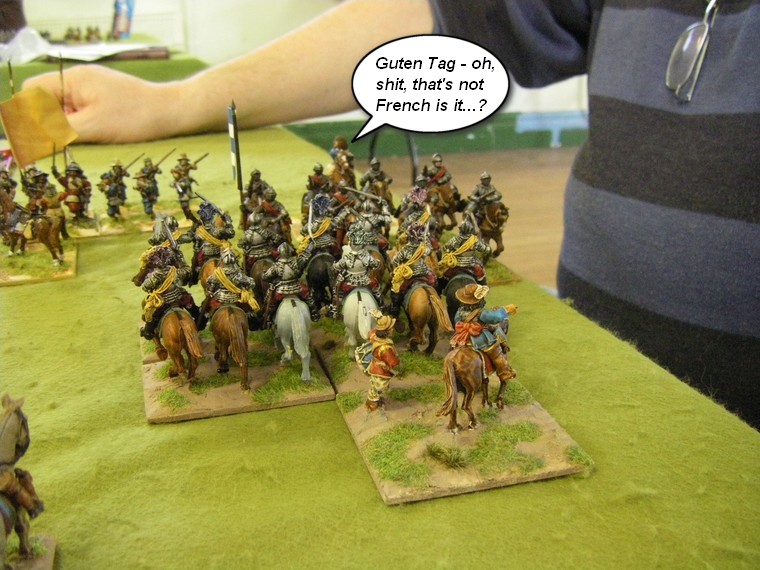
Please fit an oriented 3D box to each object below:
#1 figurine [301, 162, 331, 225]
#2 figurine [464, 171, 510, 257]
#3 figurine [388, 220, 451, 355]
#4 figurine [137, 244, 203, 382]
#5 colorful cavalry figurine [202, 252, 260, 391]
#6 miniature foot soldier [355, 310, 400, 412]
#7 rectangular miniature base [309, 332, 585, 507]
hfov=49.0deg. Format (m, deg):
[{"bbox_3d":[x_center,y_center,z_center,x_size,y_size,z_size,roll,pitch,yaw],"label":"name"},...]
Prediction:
[{"bbox_3d":[-0.029,-0.035,0.390,0.020,0.043,0.050,-5,24,-16],"label":"figurine"},{"bbox_3d":[0.048,-0.031,0.384,0.021,0.043,0.048,-6,24,-17],"label":"figurine"},{"bbox_3d":[0.012,-0.003,0.316,0.022,0.043,0.050,-6,24,-17],"label":"figurine"},{"bbox_3d":[-0.073,0.006,0.289,0.022,0.043,0.050,-9,25,-23],"label":"figurine"},{"bbox_3d":[-0.051,0.007,0.288,0.021,0.043,0.050,-5,24,-14],"label":"colorful cavalry figurine"},{"bbox_3d":[-0.001,0.024,0.263,0.015,0.033,0.014,9,24,17],"label":"miniature foot soldier"},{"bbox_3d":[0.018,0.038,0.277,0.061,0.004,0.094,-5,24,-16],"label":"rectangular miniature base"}]

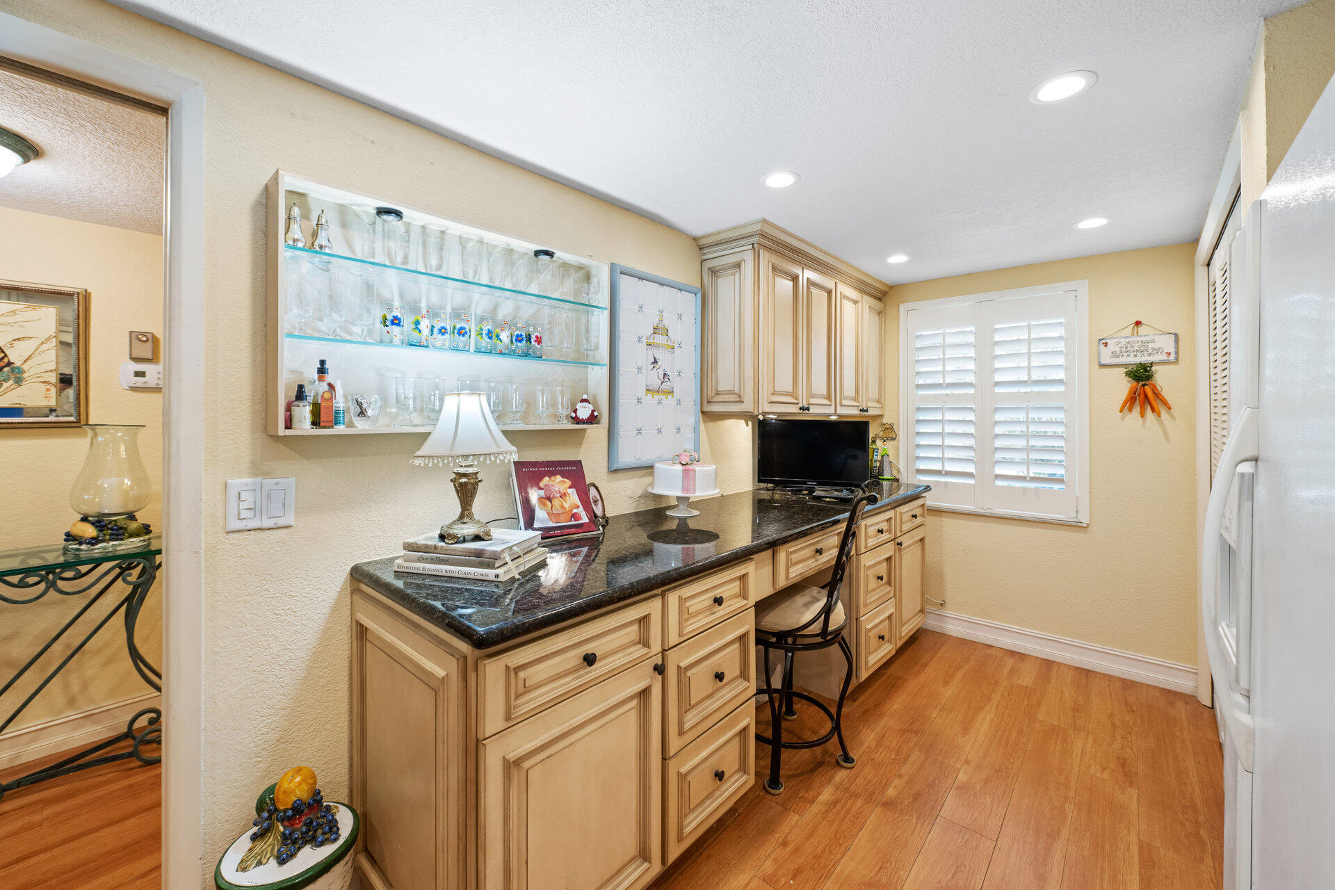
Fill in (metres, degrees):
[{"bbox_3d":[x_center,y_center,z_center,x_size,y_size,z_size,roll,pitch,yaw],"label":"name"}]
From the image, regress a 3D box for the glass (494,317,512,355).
[{"bbox_3d":[-0.545,-0.353,1.716,0.055,0.125,0.055,2,3,43],"label":"glass"}]

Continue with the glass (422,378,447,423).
[{"bbox_3d":[-0.710,-0.135,1.583,0.068,0.136,0.068,2,3,42],"label":"glass"}]

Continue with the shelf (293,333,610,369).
[{"bbox_3d":[-0.622,-0.282,1.678,0.112,0.008,1.033,3,4,42],"label":"shelf"}]

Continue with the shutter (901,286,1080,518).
[{"bbox_3d":[1.765,-0.225,2.895,0.870,1.210,0.055,2,3,43],"label":"shutter"}]

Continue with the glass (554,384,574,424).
[{"bbox_3d":[-0.371,-0.145,1.854,0.060,0.138,0.060,0,2,0],"label":"glass"}]

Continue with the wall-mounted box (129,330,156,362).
[{"bbox_3d":[-2.187,-0.412,2.160,0.030,0.115,0.072,2,3,43],"label":"wall-mounted box"}]

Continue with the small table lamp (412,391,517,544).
[{"bbox_3d":[-0.530,0.056,1.365,0.265,0.380,0.265,2,3,42],"label":"small table lamp"}]

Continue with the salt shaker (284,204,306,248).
[{"bbox_3d":[-0.938,-0.540,1.306,0.045,0.116,0.045,2,3,43],"label":"salt shaker"}]

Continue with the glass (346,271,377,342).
[{"bbox_3d":[-0.761,-0.338,1.294,0.070,0.173,0.070,2,3,42],"label":"glass"}]

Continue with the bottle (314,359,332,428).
[{"bbox_3d":[-0.862,-0.128,1.300,0.034,0.171,0.034,1,2,34],"label":"bottle"}]

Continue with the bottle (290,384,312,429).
[{"bbox_3d":[-0.933,-0.095,1.321,0.041,0.115,0.041,2,3,42],"label":"bottle"}]

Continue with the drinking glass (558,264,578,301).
[{"bbox_3d":[-0.339,-0.536,1.757,0.060,0.129,0.060,2,3,42],"label":"drinking glass"}]

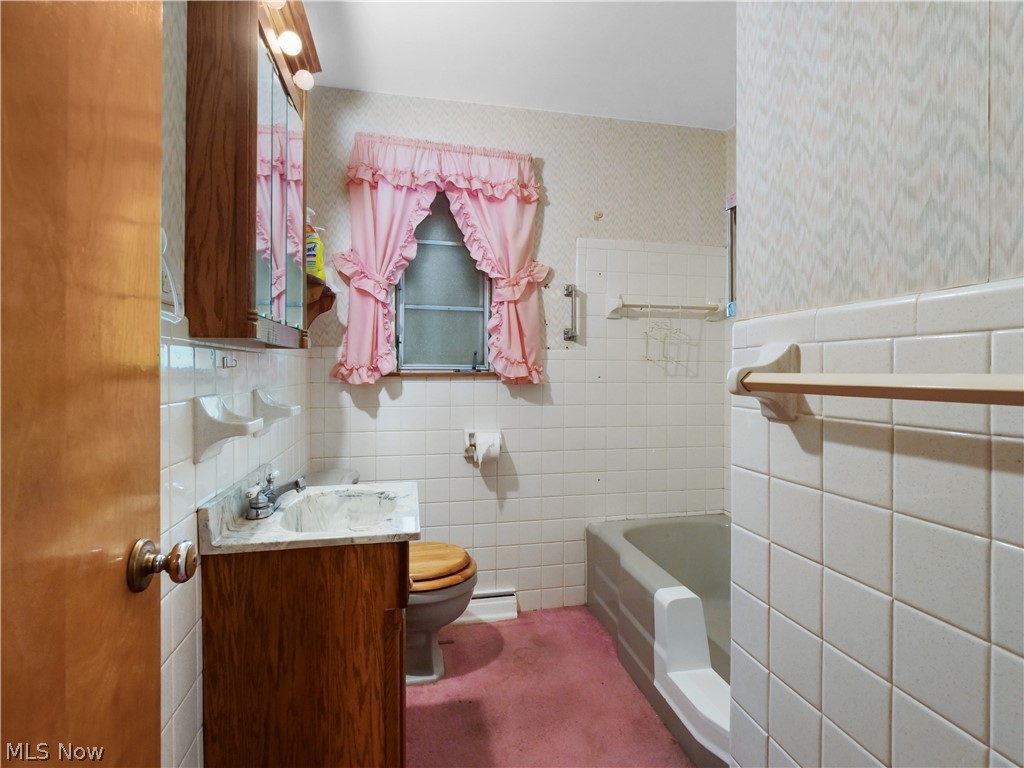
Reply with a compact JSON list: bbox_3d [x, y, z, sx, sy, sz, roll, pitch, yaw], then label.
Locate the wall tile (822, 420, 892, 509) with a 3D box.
[{"bbox_3d":[0.476,0.106,0.651,0.010,0.109,0.104,0,0,-12],"label":"wall tile"}]

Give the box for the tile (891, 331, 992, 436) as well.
[{"bbox_3d":[0.495,-0.001,0.545,0.010,0.107,0.104,0,1,-12],"label":"tile"}]

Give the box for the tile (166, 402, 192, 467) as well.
[{"bbox_3d":[-0.625,0.091,0.892,0.010,0.109,0.104,0,0,-12],"label":"tile"}]

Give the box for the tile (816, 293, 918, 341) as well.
[{"bbox_3d":[0.478,-0.085,0.643,0.011,0.050,0.148,0,1,-12],"label":"tile"}]

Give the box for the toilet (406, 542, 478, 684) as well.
[{"bbox_3d":[-0.462,0.724,1.820,0.690,0.710,0.430,0,1,-11],"label":"toilet"}]

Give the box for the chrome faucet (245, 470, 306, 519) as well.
[{"bbox_3d":[-0.605,0.282,1.239,0.130,0.094,0.152,0,0,-12],"label":"chrome faucet"}]

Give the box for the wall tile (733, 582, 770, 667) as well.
[{"bbox_3d":[0.433,0.434,0.856,0.010,0.109,0.102,0,0,-12],"label":"wall tile"}]

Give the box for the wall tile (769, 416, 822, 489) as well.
[{"bbox_3d":[0.452,0.104,0.749,0.010,0.107,0.104,0,1,-12],"label":"wall tile"}]

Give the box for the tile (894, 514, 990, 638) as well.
[{"bbox_3d":[0.495,0.216,0.546,0.010,0.107,0.104,0,1,-12],"label":"tile"}]

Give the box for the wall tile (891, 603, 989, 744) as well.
[{"bbox_3d":[0.497,0.328,0.550,0.010,0.109,0.104,0,0,-12],"label":"wall tile"}]

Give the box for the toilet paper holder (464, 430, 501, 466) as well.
[{"bbox_3d":[-0.129,0.299,2.166,0.158,0.155,0.100,0,0,-12],"label":"toilet paper holder"}]

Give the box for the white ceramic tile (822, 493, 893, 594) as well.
[{"bbox_3d":[0.474,0.214,0.647,0.010,0.107,0.104,0,1,-12],"label":"white ceramic tile"}]

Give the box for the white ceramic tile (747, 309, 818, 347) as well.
[{"bbox_3d":[0.447,-0.090,0.788,0.010,0.051,0.150,0,0,-12],"label":"white ceramic tile"}]

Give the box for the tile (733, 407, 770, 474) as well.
[{"bbox_3d":[0.433,0.101,0.853,0.010,0.109,0.102,0,0,-12],"label":"tile"}]

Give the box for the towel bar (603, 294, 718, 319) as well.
[{"bbox_3d":[0.765,-0.380,2.326,0.605,0.100,0.078,0,1,-11],"label":"towel bar"}]

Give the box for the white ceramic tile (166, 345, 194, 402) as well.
[{"bbox_3d":[-0.611,-0.018,0.869,0.010,0.107,0.104,0,1,-14],"label":"white ceramic tile"}]

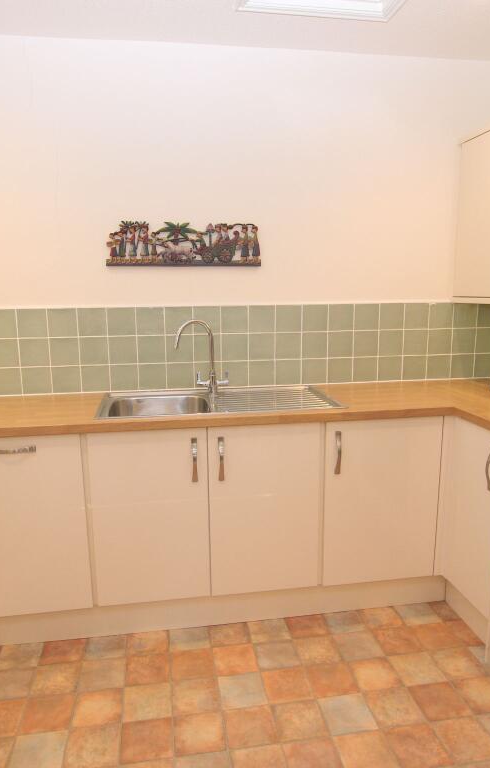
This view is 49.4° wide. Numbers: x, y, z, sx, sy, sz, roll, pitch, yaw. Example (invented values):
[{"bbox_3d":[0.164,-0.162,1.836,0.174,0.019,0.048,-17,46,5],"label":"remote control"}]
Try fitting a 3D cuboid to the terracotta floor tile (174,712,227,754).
[{"bbox_3d":[-0.142,1.097,1.672,0.155,0.010,0.154,-2,10,-9],"label":"terracotta floor tile"}]

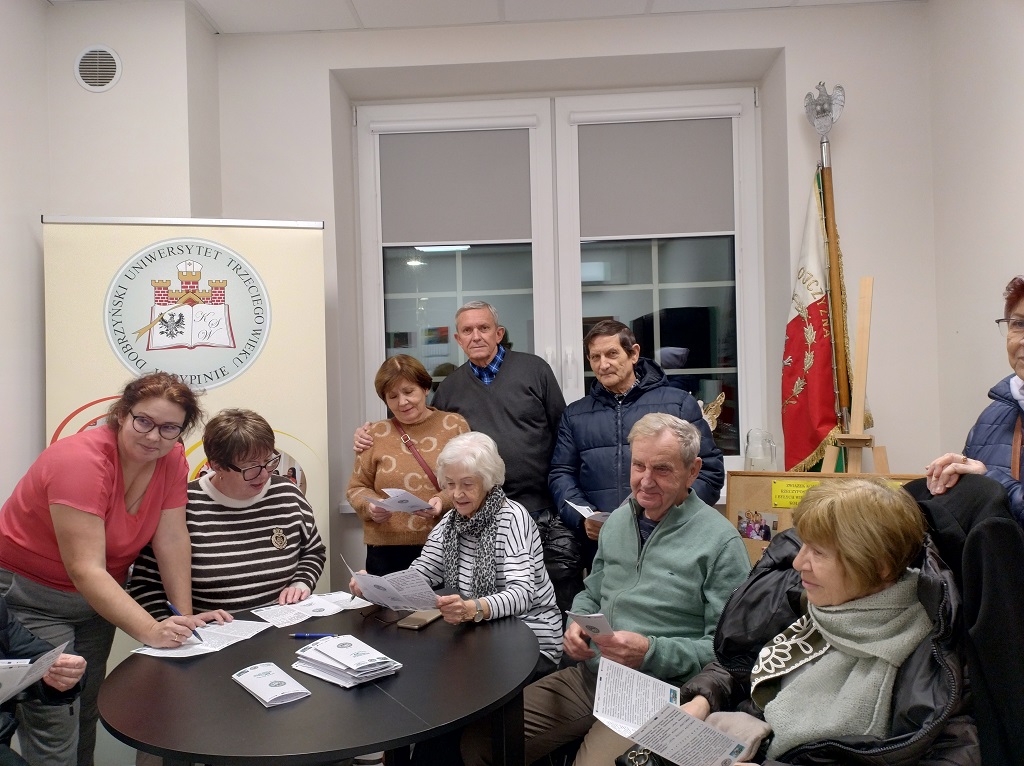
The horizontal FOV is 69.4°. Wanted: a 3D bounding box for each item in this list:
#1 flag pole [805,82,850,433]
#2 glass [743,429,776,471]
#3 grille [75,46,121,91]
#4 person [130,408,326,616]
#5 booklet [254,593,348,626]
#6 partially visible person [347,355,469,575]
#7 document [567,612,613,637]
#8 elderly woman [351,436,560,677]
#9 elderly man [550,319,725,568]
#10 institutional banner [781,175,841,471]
[{"bbox_3d":[1.245,0.119,2.750,0.150,2.500,0.070,-3,-4,12],"label":"flag pole"},{"bbox_3d":[1.041,0.316,3.100,0.135,0.240,0.115,-2,0,-6],"label":"glass"},{"bbox_3d":[-1.585,-1.201,2.828,0.183,0.183,0.020,-1,0,3],"label":"grille"},{"bbox_3d":[-0.810,0.748,2.160,0.560,1.344,0.700,-2,0,-21],"label":"person"},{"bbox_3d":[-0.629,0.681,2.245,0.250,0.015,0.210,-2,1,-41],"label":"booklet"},{"bbox_3d":[-0.346,0.656,2.470,0.430,1.500,0.380,-2,0,-5],"label":"partially visible person"},{"bbox_3d":[0.197,0.587,1.760,0.100,0.012,0.200,0,-39,17],"label":"document"},{"bbox_3d":[-0.130,0.795,2.280,0.530,1.280,0.660,-1,1,38],"label":"elderly woman"},{"bbox_3d":[0.447,0.592,2.570,0.580,1.640,0.420,-1,1,20],"label":"elderly man"},{"bbox_3d":[1.134,-0.211,2.760,0.250,1.160,0.160,-3,-4,17],"label":"institutional banner"}]

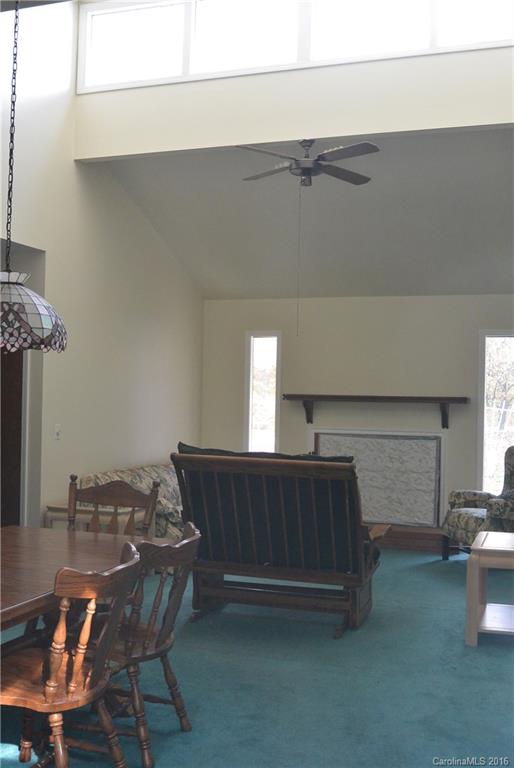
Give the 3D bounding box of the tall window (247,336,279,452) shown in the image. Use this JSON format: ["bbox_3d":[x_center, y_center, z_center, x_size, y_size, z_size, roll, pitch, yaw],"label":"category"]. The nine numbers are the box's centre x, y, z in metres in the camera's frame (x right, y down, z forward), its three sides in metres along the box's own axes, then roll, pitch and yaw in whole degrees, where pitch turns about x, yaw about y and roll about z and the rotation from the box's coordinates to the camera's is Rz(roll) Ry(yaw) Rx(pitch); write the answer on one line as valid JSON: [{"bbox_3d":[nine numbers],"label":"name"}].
[{"bbox_3d":[0.059,0.282,9.002,0.390,1.640,0.100,1,-1,19],"label":"tall window"}]

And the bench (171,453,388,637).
[{"bbox_3d":[0.149,0.993,5.624,1.250,1.040,0.840,1,-1,19],"label":"bench"}]

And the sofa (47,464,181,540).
[{"bbox_3d":[-0.679,1.130,7.665,0.850,0.780,2.000,1,-1,19],"label":"sofa"}]

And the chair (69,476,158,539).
[{"bbox_3d":[-0.845,0.973,4.162,0.520,1.000,0.540,1,-1,25],"label":"chair"}]

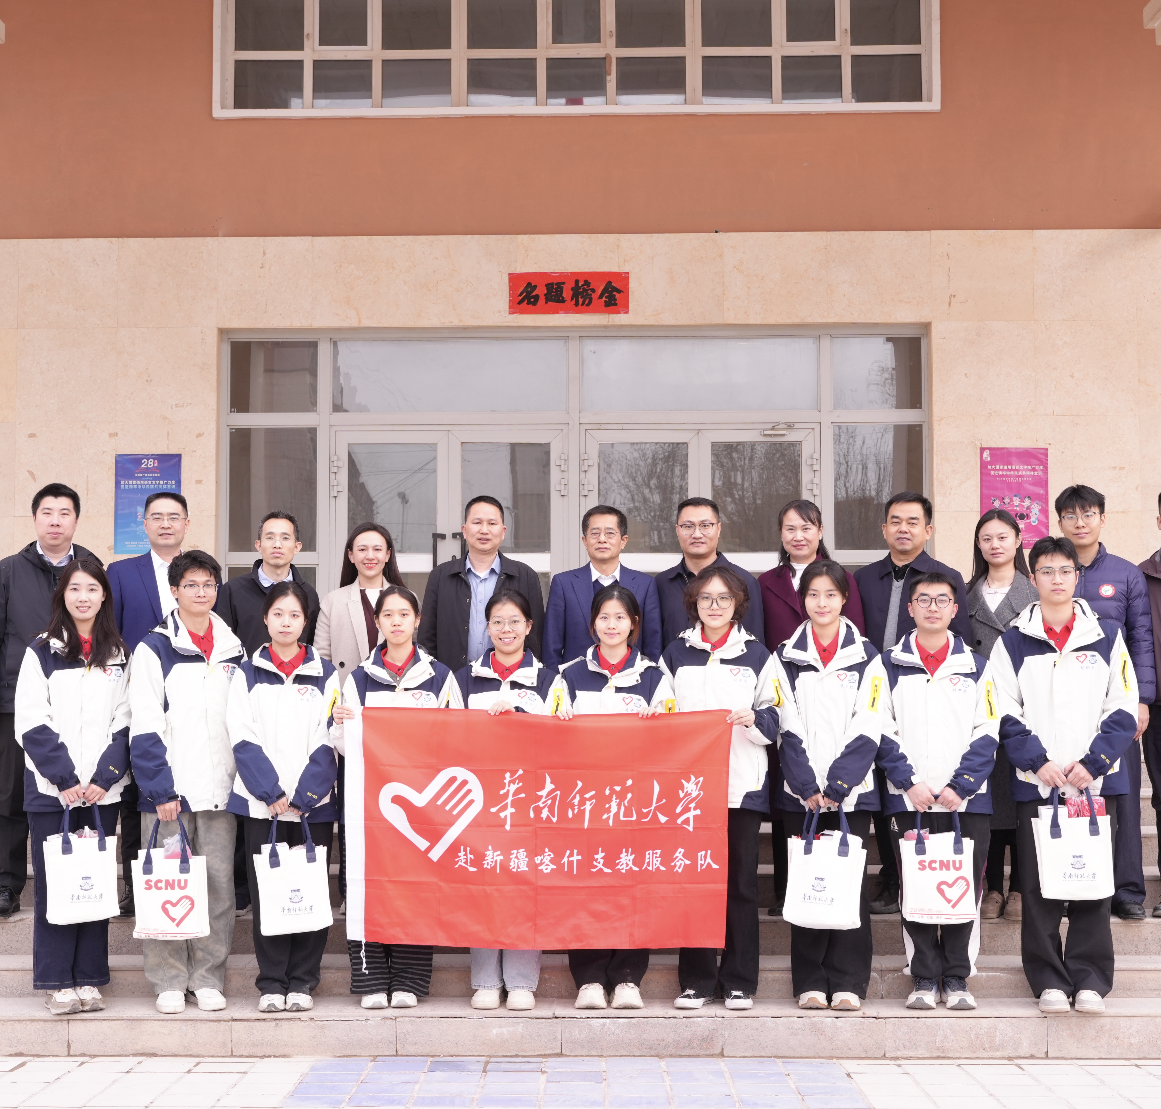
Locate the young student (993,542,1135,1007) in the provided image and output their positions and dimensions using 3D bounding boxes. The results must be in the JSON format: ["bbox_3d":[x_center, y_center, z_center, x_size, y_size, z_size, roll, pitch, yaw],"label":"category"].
[{"bbox_3d":[1.831,0.827,7.249,0.560,1.790,0.380,-1,-5,14],"label":"young student"}]

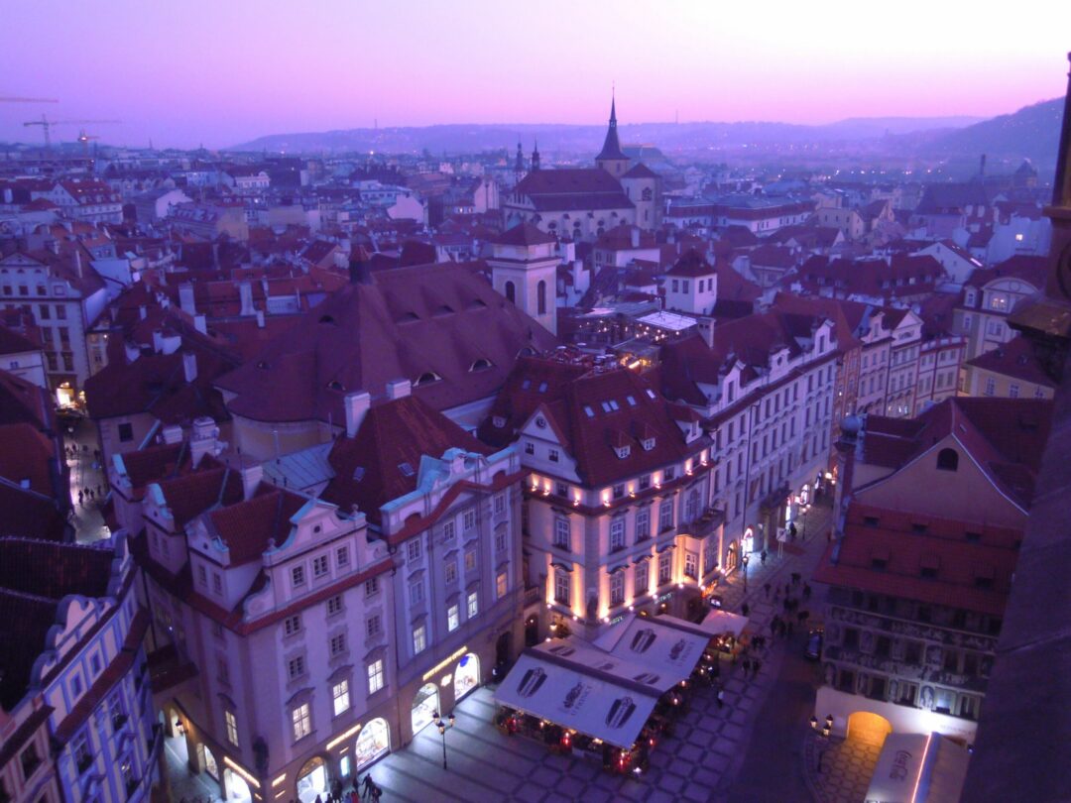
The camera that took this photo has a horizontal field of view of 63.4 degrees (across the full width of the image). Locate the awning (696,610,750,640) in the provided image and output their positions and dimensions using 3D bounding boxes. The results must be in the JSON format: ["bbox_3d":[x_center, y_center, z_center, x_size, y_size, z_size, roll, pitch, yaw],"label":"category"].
[{"bbox_3d":[15.862,18.453,72.299,3.300,0.600,3.300,8,19,27],"label":"awning"}]

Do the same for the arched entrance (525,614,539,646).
[{"bbox_3d":[-0.198,19.133,73.930,0.600,3.500,1.900,14,22,38],"label":"arched entrance"}]

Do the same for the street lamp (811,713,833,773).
[{"bbox_3d":[19.603,23.151,58.795,1.450,4.500,1.400,9,20,29],"label":"street lamp"}]

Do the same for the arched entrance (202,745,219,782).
[{"bbox_3d":[-22.004,24.503,59.149,1.900,2.400,0.500,14,23,39],"label":"arched entrance"}]

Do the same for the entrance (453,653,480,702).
[{"bbox_3d":[-5.380,21.180,67.588,0.600,3.450,2.850,14,22,38],"label":"entrance"}]

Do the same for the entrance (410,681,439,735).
[{"bbox_3d":[-8.220,22.400,63.666,0.600,3.500,2.800,14,22,38],"label":"entrance"}]

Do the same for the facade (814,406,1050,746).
[{"bbox_3d":[29.189,13.066,64.002,12.500,20.500,15.000,8,19,26],"label":"facade"}]

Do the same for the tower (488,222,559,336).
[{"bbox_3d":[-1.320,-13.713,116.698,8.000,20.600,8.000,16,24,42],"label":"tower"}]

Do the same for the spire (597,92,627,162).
[{"bbox_3d":[24.532,-89.853,281.060,8.800,22.500,8.800,-8,19,-22],"label":"spire"}]

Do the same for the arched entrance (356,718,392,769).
[{"bbox_3d":[-11.310,23.524,59.976,0.600,3.600,2.950,14,22,38],"label":"arched entrance"}]

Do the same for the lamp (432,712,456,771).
[{"bbox_3d":[-6.217,23.242,59.225,1.450,4.500,1.400,9,20,29],"label":"lamp"}]

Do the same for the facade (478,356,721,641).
[{"bbox_3d":[5.031,8.537,80.396,17.500,19.800,14.500,-15,23,-40],"label":"facade"}]

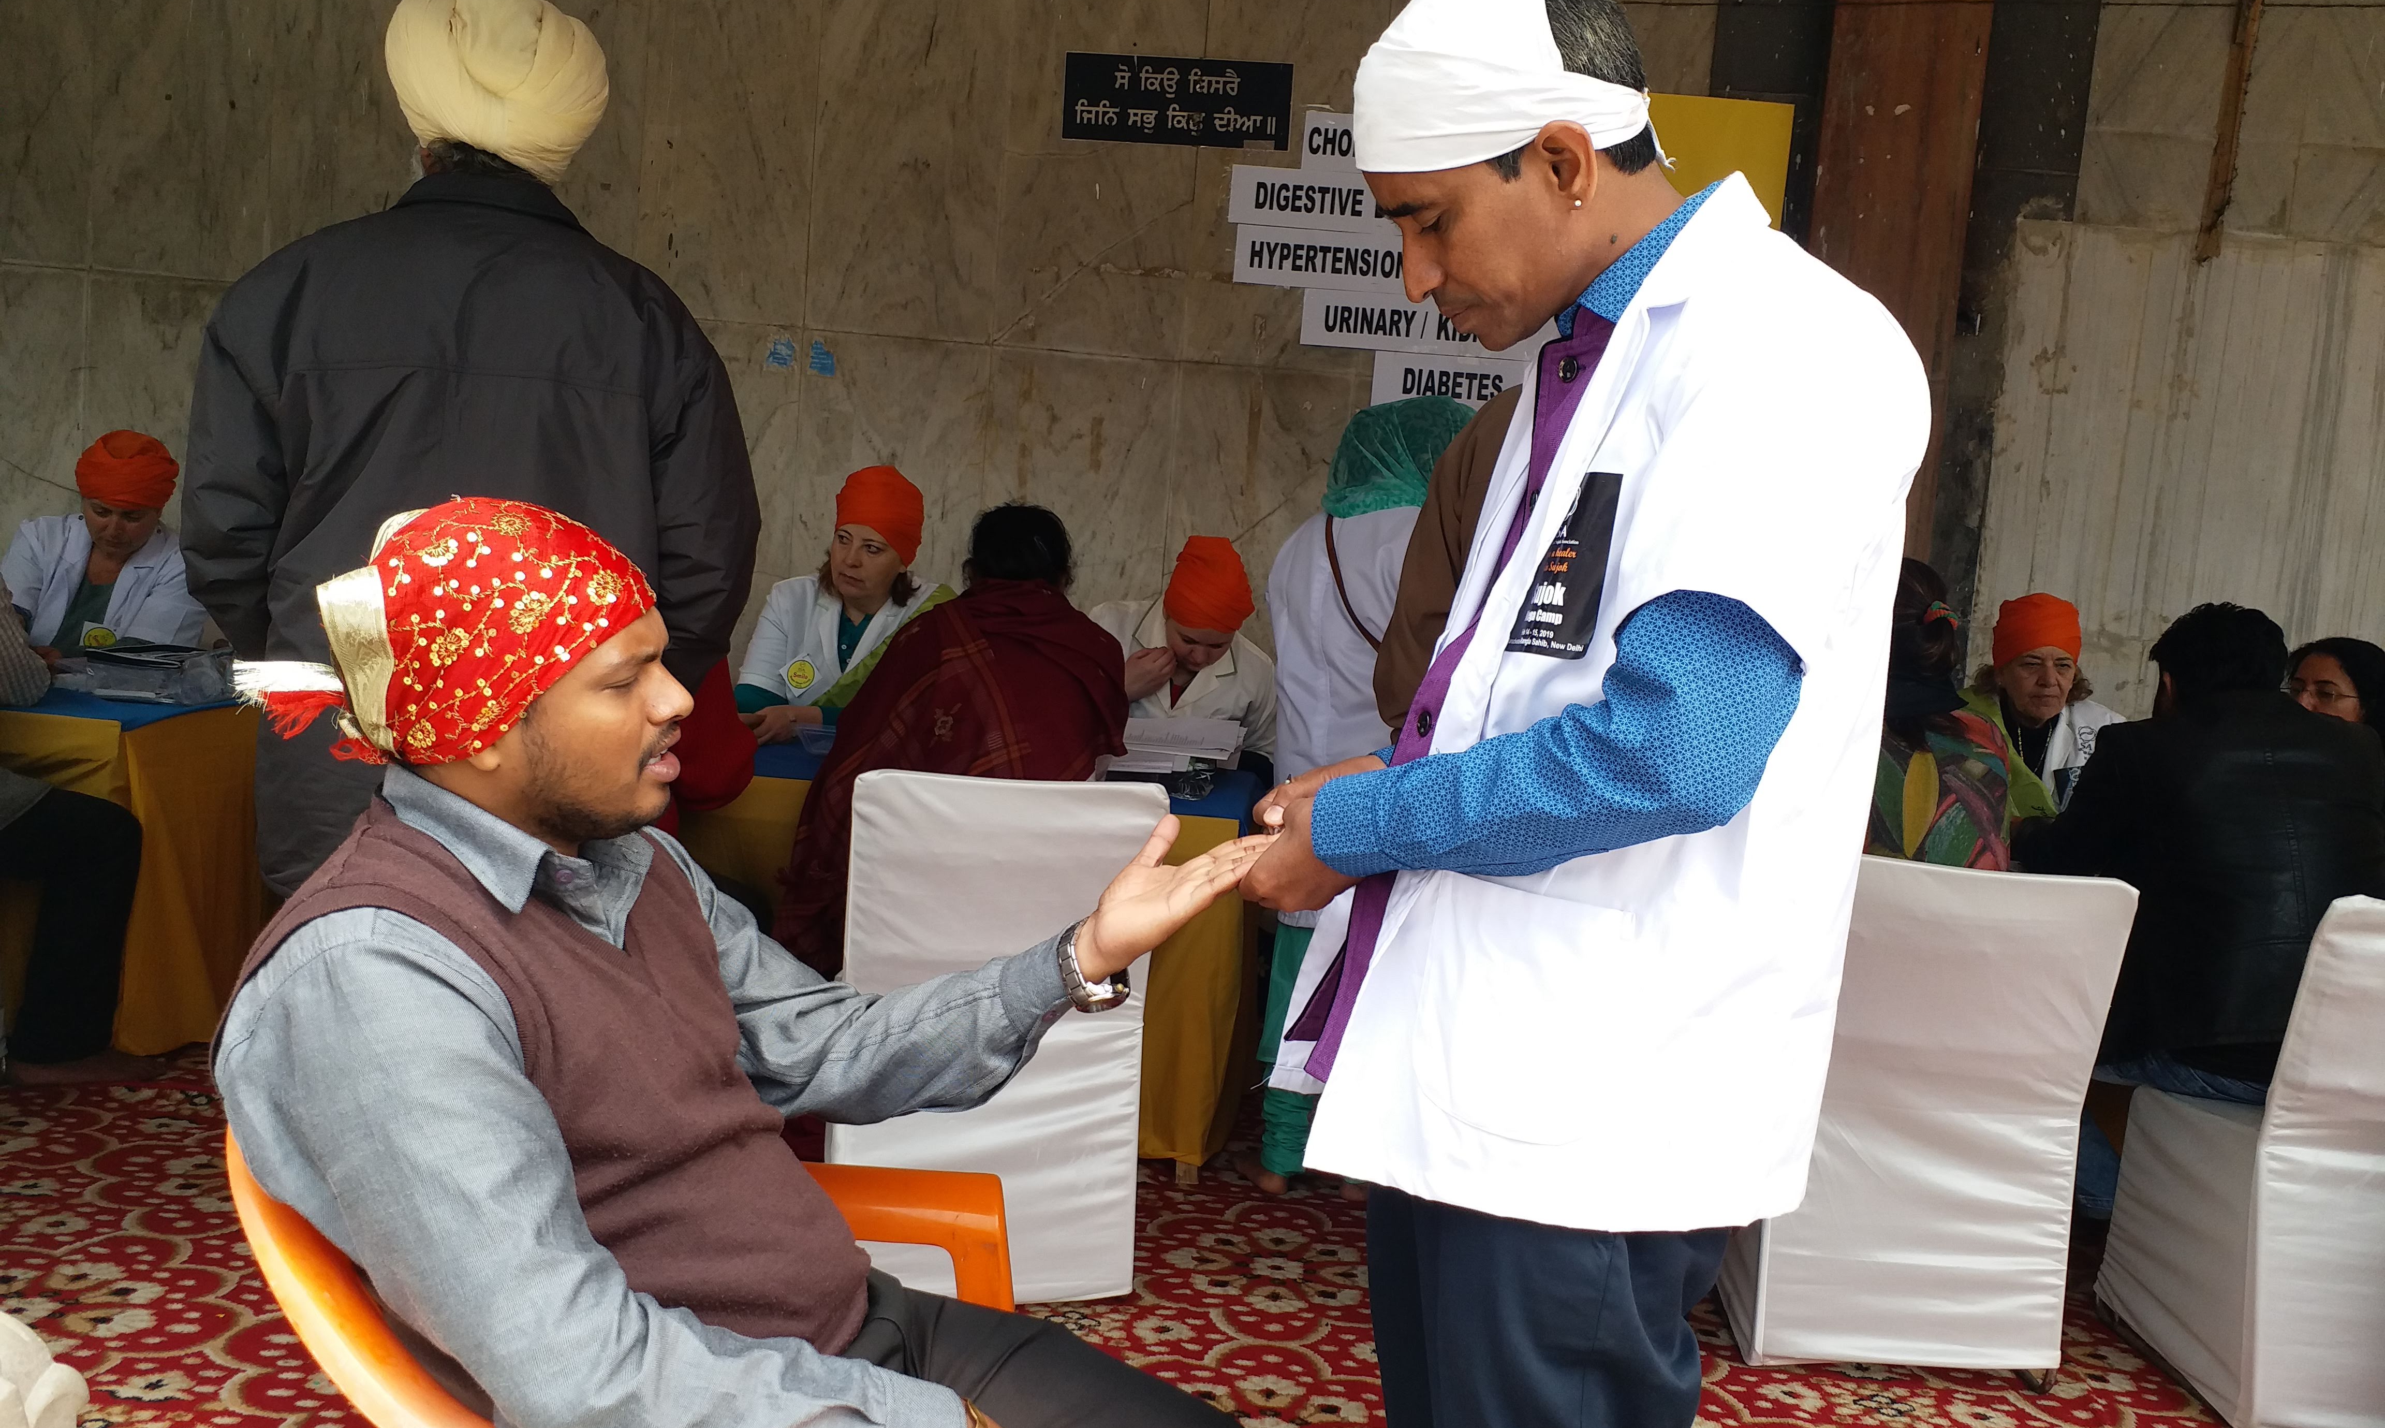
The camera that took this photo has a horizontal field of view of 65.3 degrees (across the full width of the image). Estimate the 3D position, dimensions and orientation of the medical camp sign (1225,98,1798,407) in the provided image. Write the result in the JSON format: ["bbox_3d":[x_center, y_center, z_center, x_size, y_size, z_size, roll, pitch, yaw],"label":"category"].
[{"bbox_3d":[0.810,-1.233,4.942,1.450,0.860,0.020,5,5,5],"label":"medical camp sign"}]

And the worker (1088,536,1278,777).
[{"bbox_3d":[-0.032,0.239,4.300,0.500,1.270,0.750,5,5,3],"label":"worker"}]

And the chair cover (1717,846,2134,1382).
[{"bbox_3d":[1.217,0.632,3.259,0.500,0.840,0.580,5,5,0],"label":"chair cover"}]

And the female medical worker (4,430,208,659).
[{"bbox_3d":[-2.442,0.030,4.150,0.500,1.300,0.750,4,5,-14],"label":"female medical worker"}]

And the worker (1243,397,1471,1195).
[{"bbox_3d":[0.345,0.166,3.720,0.500,1.580,0.380,3,5,-24],"label":"worker"}]

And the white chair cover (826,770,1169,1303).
[{"bbox_3d":[-0.336,0.508,3.190,0.490,0.840,0.580,4,5,-6],"label":"white chair cover"}]

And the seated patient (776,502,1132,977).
[{"bbox_3d":[-0.371,0.274,3.350,0.600,1.290,0.800,5,5,-3],"label":"seated patient"}]

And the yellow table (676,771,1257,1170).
[{"bbox_3d":[-0.686,0.458,4.105,1.650,0.760,0.620,5,5,4],"label":"yellow table"}]

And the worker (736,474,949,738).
[{"bbox_3d":[-0.799,0.125,4.300,0.520,1.360,0.750,5,5,7],"label":"worker"}]

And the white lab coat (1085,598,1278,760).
[{"bbox_3d":[-0.024,0.049,4.350,0.480,0.600,0.380,5,5,3],"label":"white lab coat"}]

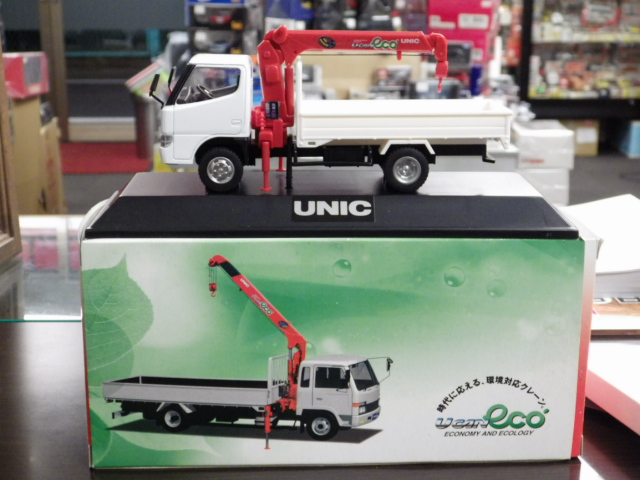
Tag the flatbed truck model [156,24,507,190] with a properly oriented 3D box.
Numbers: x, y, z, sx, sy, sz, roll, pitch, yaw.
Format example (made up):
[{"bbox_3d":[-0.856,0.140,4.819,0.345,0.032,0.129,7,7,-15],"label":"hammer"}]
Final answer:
[{"bbox_3d":[0.006,-0.059,0.484,0.153,0.069,0.050,0,13,0],"label":"flatbed truck model"}]

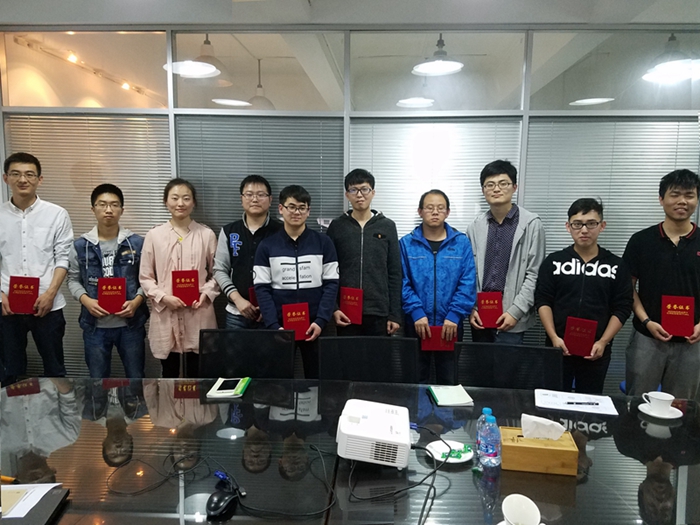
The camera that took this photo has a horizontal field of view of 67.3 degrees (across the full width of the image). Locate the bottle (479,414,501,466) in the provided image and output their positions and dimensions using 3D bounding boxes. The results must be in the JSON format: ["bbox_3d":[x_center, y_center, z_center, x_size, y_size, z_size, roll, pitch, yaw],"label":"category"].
[{"bbox_3d":[0.459,0.574,1.698,0.067,0.162,0.067,1,8,0],"label":"bottle"}]

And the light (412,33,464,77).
[{"bbox_3d":[0.660,-1.537,3.924,0.400,0.270,0.400,1,8,0],"label":"light"}]

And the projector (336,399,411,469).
[{"bbox_3d":[0.085,0.574,1.783,0.228,0.090,0.280,8,8,3],"label":"projector"}]

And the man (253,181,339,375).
[{"bbox_3d":[-0.312,0.384,3.043,0.500,1.647,0.340,0,8,-6],"label":"man"}]

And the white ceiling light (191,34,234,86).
[{"bbox_3d":[-1.050,-1.510,3.930,0.390,0.310,0.390,1,8,0],"label":"white ceiling light"}]

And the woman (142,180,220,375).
[{"bbox_3d":[-0.996,0.339,3.200,0.470,1.679,0.330,-1,8,-8],"label":"woman"}]

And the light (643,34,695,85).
[{"bbox_3d":[2.393,-1.508,3.925,0.410,0.310,0.410,1,8,0],"label":"light"}]

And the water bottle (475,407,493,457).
[{"bbox_3d":[0.455,0.566,1.759,0.067,0.162,0.067,1,8,0],"label":"water bottle"}]

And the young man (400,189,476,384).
[{"bbox_3d":[0.493,0.388,3.124,0.470,1.633,0.330,1,8,6],"label":"young man"}]

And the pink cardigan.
[{"bbox_3d":[-1.005,0.162,3.144,0.470,0.810,0.290,-1,8,-8],"label":"pink cardigan"}]

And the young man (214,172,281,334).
[{"bbox_3d":[-0.583,0.328,3.218,0.480,1.704,0.330,-1,8,-8],"label":"young man"}]

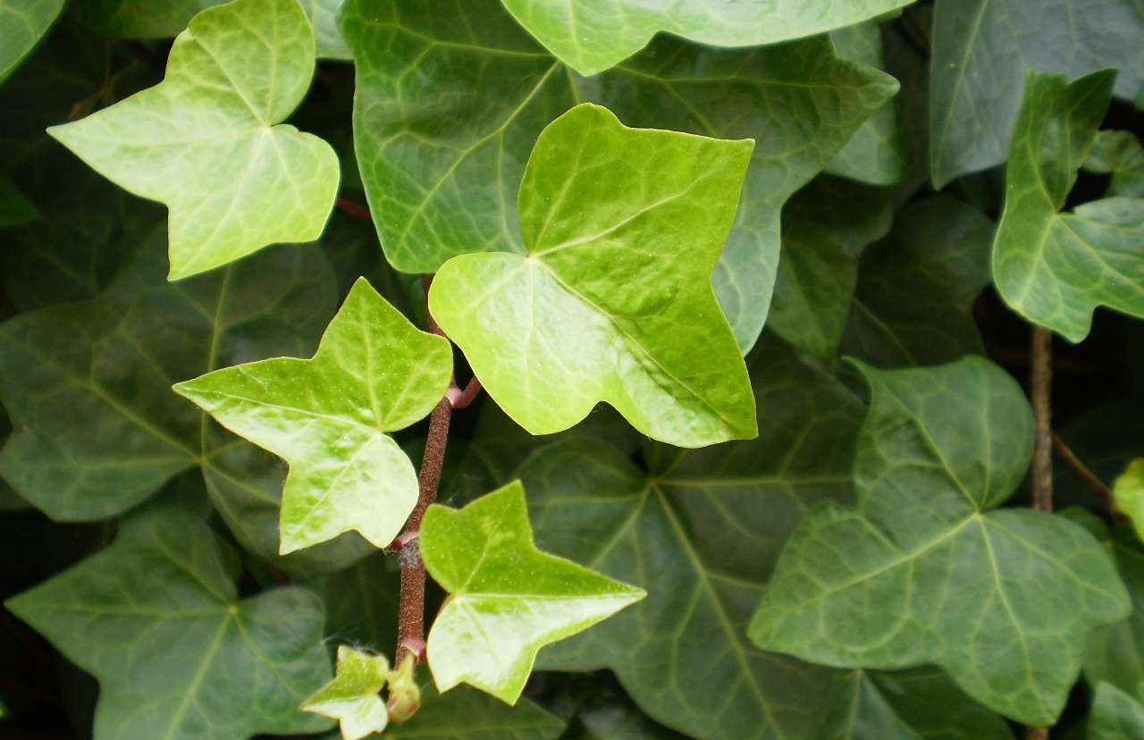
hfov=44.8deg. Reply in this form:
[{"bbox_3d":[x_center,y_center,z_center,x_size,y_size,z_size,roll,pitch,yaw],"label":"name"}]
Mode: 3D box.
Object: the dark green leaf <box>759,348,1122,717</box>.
[{"bbox_3d":[0.078,0.036,0.295,0.081,0.078,0.017,0,-20,0],"label":"dark green leaf"}]

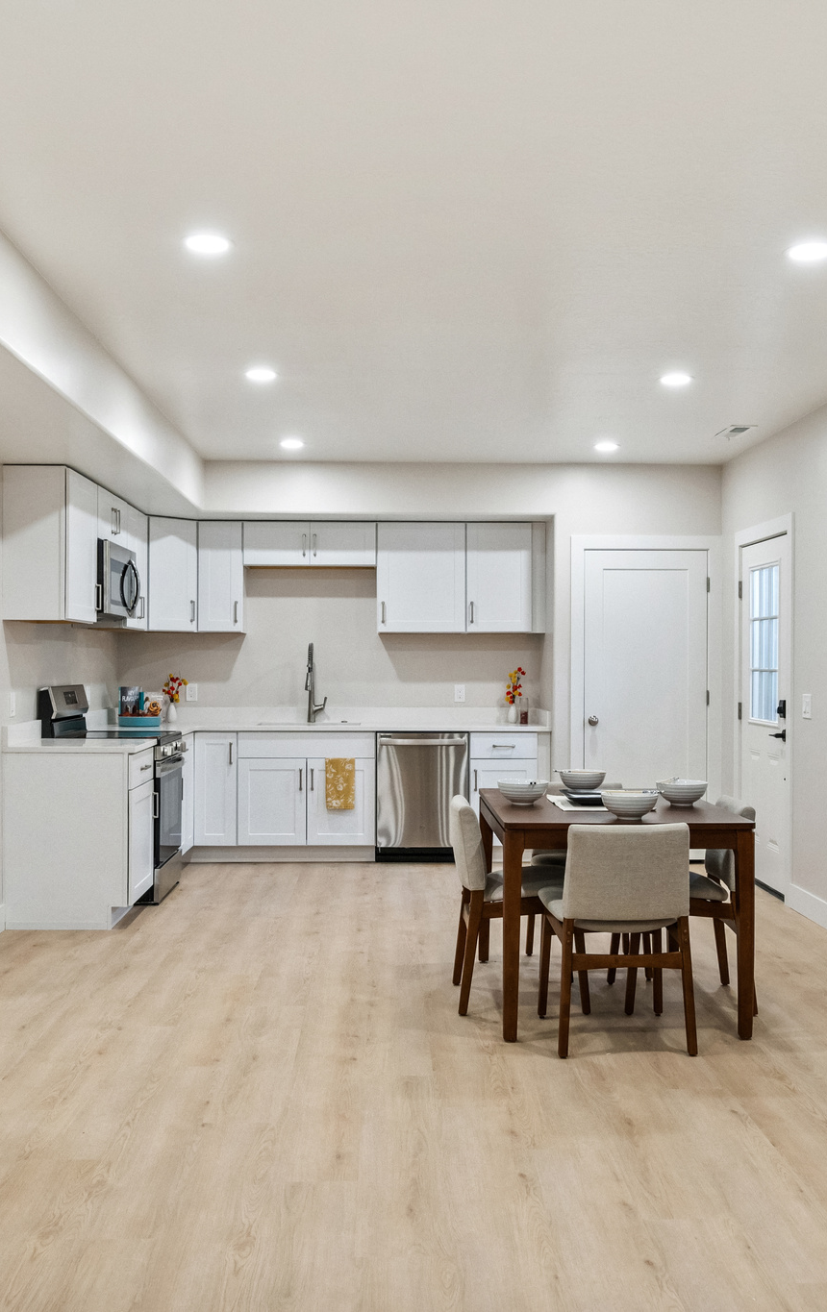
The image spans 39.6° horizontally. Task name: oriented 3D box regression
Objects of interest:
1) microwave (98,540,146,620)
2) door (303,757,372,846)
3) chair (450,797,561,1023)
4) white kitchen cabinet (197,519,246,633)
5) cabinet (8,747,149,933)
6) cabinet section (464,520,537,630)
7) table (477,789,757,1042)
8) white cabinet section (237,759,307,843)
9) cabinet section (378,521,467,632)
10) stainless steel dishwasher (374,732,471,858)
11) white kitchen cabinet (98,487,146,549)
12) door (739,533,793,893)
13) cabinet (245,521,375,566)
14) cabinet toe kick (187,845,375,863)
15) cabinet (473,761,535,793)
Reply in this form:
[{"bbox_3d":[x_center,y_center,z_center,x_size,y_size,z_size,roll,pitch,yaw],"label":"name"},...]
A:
[{"bbox_3d":[-1.846,-0.426,6.602,0.390,0.400,0.755,0,0,-1],"label":"microwave"},{"bbox_3d":[-0.472,0.963,7.553,0.448,0.571,0.030,0,0,-1],"label":"door"},{"bbox_3d":[0.427,0.961,4.540,0.535,0.785,0.480,0,0,-1],"label":"chair"},{"bbox_3d":[-1.319,-0.538,8.008,0.307,0.760,0.330,0,0,-1],"label":"white kitchen cabinet"},{"bbox_3d":[-1.711,0.923,5.948,0.635,0.876,0.533,0,0,-1],"label":"cabinet"},{"bbox_3d":[0.602,-0.550,8.070,0.475,0.765,0.330,0,0,-1],"label":"cabinet section"},{"bbox_3d":[0.745,0.969,4.562,0.878,0.760,1.117,0,0,-1],"label":"table"},{"bbox_3d":[-0.931,0.961,7.570,0.451,0.577,0.022,0,0,-1],"label":"white cabinet section"},{"bbox_3d":[0.062,-0.550,8.060,0.612,0.765,0.330,0,0,-1],"label":"cabinet section"},{"bbox_3d":[0.060,0.939,7.868,0.620,0.865,0.600,0,0,-1],"label":"stainless steel dishwasher"},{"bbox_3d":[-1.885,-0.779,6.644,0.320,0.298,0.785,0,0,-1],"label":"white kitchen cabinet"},{"bbox_3d":[2.063,0.334,6.743,0.045,2.023,0.820,0,0,-1],"label":"door"},{"bbox_3d":[-0.709,-0.766,8.023,0.914,0.305,0.330,0,0,-1],"label":"cabinet"},{"bbox_3d":[-0.878,1.311,7.623,1.235,0.118,0.020,0,0,-1],"label":"cabinet toe kick"},{"bbox_3d":[0.595,0.971,7.894,0.438,0.570,0.590,0,0,-1],"label":"cabinet"}]

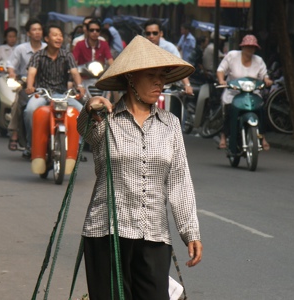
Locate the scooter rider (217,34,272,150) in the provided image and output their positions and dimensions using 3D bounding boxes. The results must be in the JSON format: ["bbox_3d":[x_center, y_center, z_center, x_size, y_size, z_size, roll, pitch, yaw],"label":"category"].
[{"bbox_3d":[1.145,-0.687,27.100,0.630,1.360,0.800,0,3,-7],"label":"scooter rider"}]

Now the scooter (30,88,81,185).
[{"bbox_3d":[-1.004,-0.170,24.400,0.630,0.980,1.800,-1,3,-10],"label":"scooter"}]

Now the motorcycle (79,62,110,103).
[{"bbox_3d":[-0.700,-0.543,29.700,0.700,1.150,1.900,0,3,-6],"label":"motorcycle"}]

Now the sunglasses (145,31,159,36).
[{"bbox_3d":[0.081,-1.281,25.265,0.142,0.045,0.145,1,11,17],"label":"sunglasses"}]

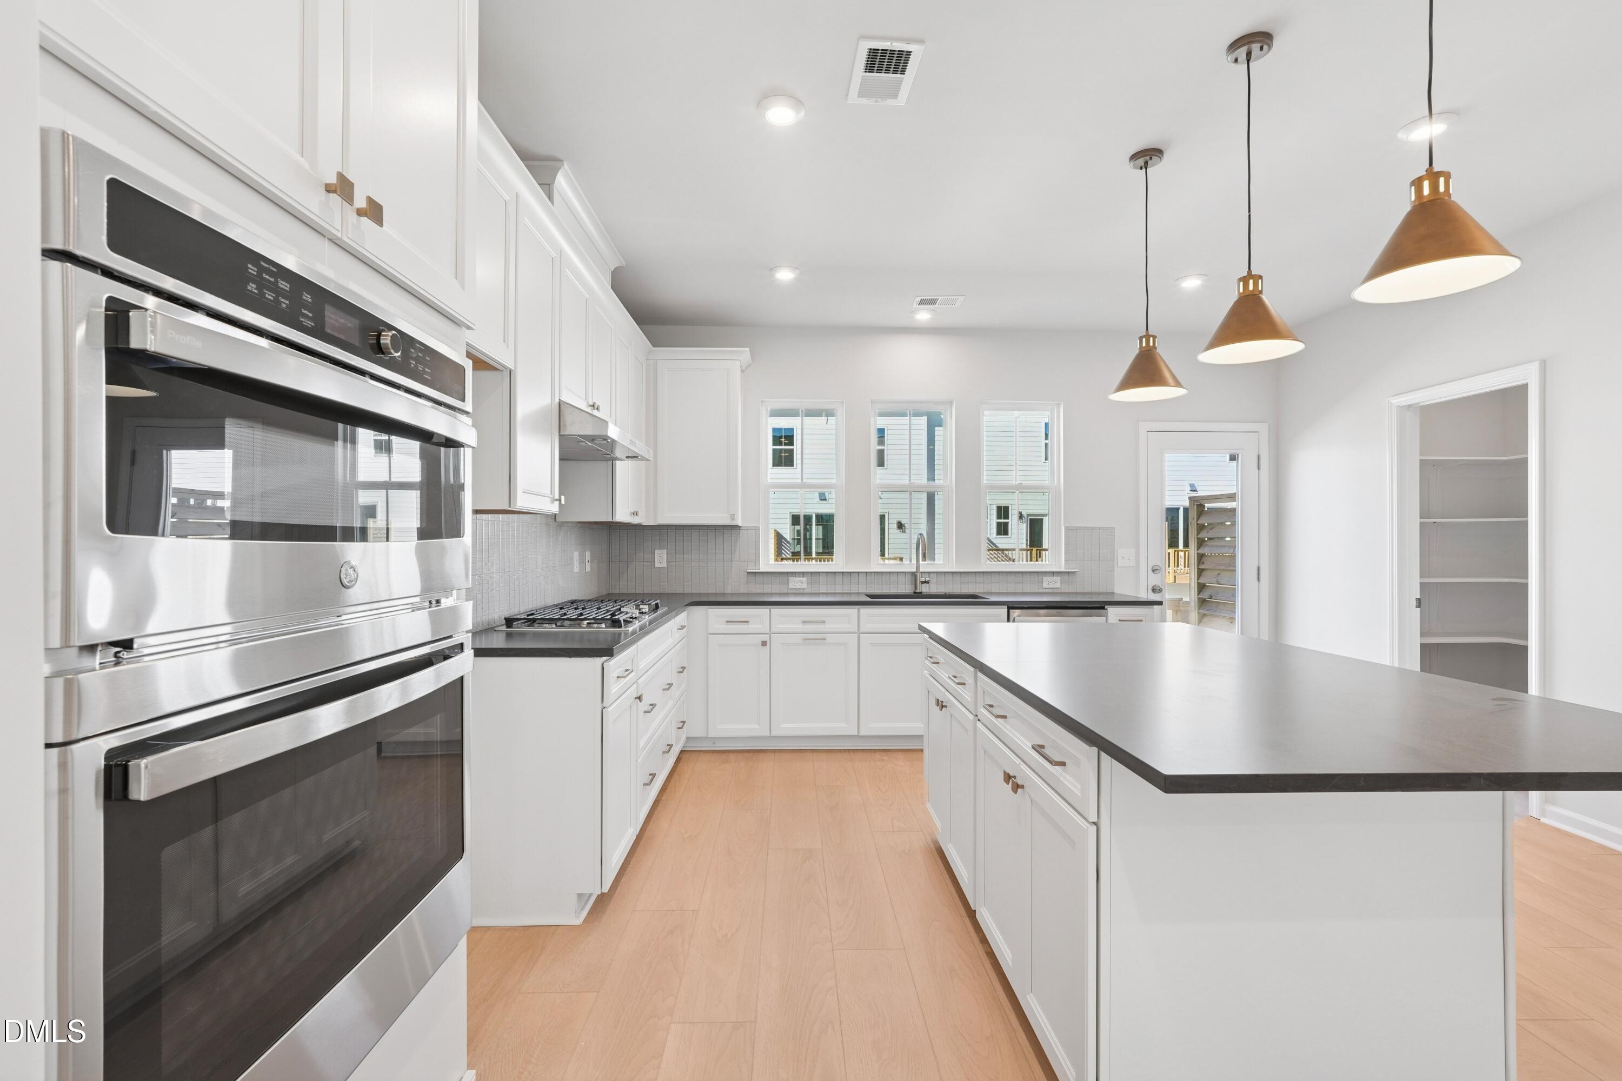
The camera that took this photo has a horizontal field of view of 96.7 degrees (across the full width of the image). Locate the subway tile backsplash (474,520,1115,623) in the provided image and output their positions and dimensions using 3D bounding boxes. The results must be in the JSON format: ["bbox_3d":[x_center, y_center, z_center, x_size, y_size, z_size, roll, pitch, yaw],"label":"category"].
[{"bbox_3d":[0.405,0.133,3.718,3.478,0.466,2.471,0,0,-2],"label":"subway tile backsplash"}]

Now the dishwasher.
[{"bbox_3d":[1.478,0.843,4.661,0.605,0.862,0.620,0,0,-2],"label":"dishwasher"}]

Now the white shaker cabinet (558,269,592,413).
[{"bbox_3d":[-1.012,-0.859,3.079,0.022,0.601,0.448,0,0,-2],"label":"white shaker cabinet"}]

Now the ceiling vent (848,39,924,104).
[{"bbox_3d":[0.231,-1.476,2.281,0.197,0.015,0.306,0,0,-4],"label":"ceiling vent"}]

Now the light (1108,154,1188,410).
[{"bbox_3d":[1.297,-1.018,2.774,0.310,0.926,0.310,0,0,-2],"label":"light"}]

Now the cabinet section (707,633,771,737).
[{"bbox_3d":[-0.422,0.858,4.272,0.366,0.599,0.021,0,0,-2],"label":"cabinet section"}]

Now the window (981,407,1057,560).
[{"bbox_3d":[1.463,-0.392,5.024,0.543,1.118,0.085,0,0,-2],"label":"window"}]

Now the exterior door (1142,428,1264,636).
[{"bbox_3d":[2.726,0.260,5.037,0.797,2.035,0.050,0,0,-2],"label":"exterior door"}]

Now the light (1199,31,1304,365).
[{"bbox_3d":[1.296,-1.004,2.128,0.274,0.920,0.274,0,0,-2],"label":"light"}]

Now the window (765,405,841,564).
[{"bbox_3d":[-0.057,-0.383,4.975,0.525,1.098,0.085,0,0,-2],"label":"window"}]

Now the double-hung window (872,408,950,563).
[{"bbox_3d":[0.689,-0.390,4.999,0.530,1.095,0.085,0,0,-2],"label":"double-hung window"}]

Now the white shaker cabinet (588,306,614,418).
[{"bbox_3d":[-0.994,-0.856,3.454,0.022,0.560,0.433,0,0,-2],"label":"white shaker cabinet"}]

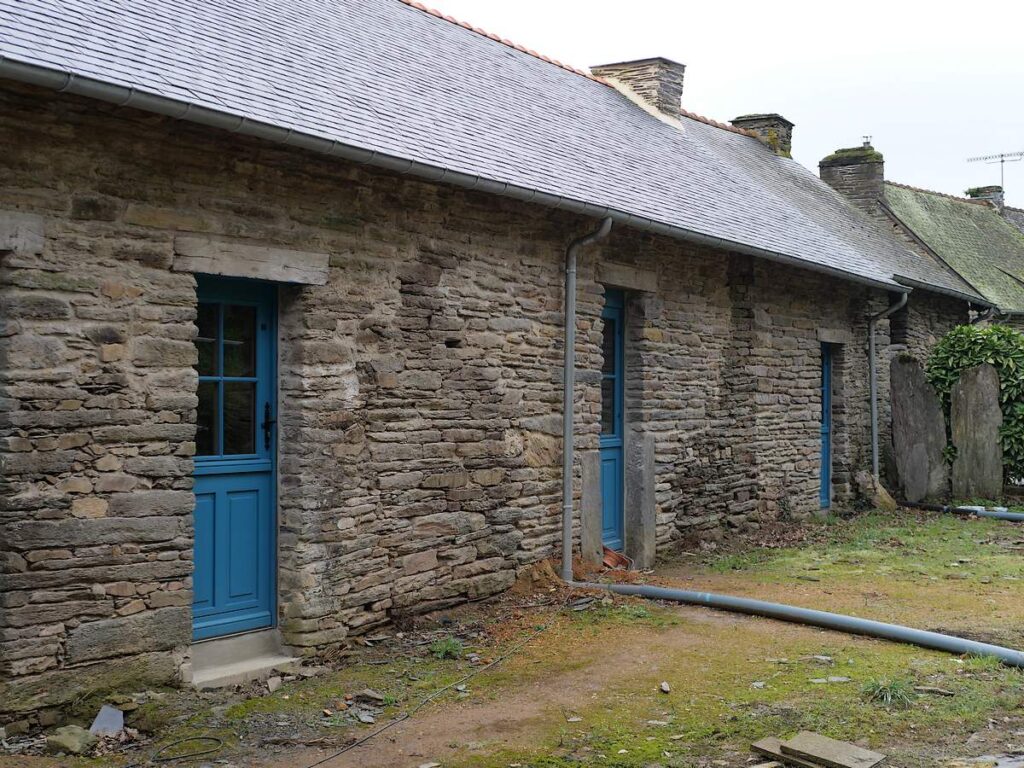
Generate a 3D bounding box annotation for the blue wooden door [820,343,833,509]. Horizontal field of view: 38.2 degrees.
[{"bbox_3d":[3.689,0.519,17.836,0.080,2.021,0.920,0,-1,30],"label":"blue wooden door"}]

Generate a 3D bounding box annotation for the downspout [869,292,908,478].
[{"bbox_3d":[4.853,0.024,18.988,0.450,2.389,0.110,0,-1,30],"label":"downspout"}]

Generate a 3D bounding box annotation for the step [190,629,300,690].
[{"bbox_3d":[-1.556,1.568,8.446,0.240,0.224,0.930,0,-1,30],"label":"step"}]

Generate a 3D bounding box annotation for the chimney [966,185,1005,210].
[{"bbox_3d":[10.598,-4.116,33.000,0.620,0.600,0.530,0,-1,42],"label":"chimney"}]

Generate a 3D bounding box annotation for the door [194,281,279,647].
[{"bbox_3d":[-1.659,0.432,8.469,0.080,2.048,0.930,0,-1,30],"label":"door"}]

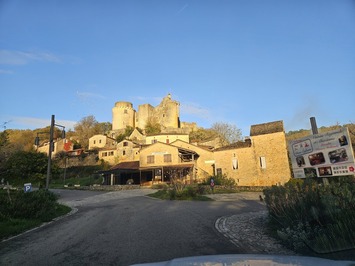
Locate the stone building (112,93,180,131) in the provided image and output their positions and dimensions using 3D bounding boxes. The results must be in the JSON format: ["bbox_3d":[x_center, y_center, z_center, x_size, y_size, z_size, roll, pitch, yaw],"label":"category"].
[{"bbox_3d":[-17.890,-12.080,141.390,38.000,21.000,20.000,1,-12,-6],"label":"stone building"}]

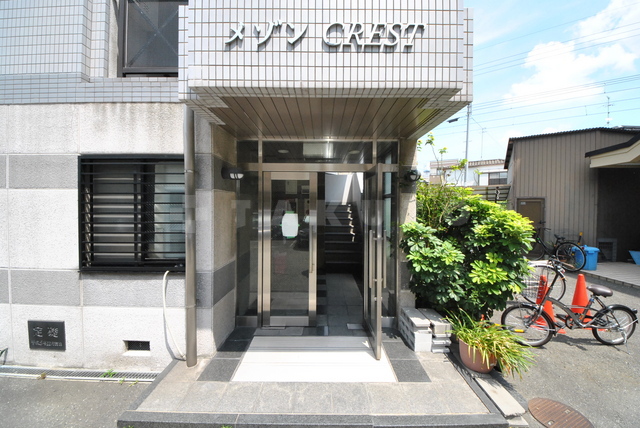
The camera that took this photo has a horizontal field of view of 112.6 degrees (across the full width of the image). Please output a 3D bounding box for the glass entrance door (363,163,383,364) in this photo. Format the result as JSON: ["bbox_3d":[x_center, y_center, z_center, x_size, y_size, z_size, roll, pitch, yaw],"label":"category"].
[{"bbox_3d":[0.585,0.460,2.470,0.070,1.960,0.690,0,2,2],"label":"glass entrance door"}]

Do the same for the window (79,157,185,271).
[{"bbox_3d":[-1.945,0.000,2.245,1.170,1.210,0.110,0,2,2],"label":"window"}]

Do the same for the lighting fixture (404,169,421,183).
[{"bbox_3d":[1.145,-0.475,2.630,0.150,0.150,0.160,0,2,2],"label":"lighting fixture"}]

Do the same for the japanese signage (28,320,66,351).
[{"bbox_3d":[-2.910,1.300,2.280,0.410,0.315,0.025,0,2,2],"label":"japanese signage"}]

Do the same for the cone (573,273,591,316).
[{"bbox_3d":[3.790,1.236,3.100,0.370,0.700,0.370,0,2,2],"label":"cone"}]

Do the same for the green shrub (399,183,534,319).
[{"bbox_3d":[1.670,0.420,2.700,1.400,1.620,1.200,0,2,2],"label":"green shrub"}]

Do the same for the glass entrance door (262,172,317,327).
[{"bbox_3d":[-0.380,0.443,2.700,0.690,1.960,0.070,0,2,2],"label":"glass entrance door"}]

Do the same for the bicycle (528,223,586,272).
[{"bbox_3d":[6.040,0.810,5.580,0.570,1.080,1.780,0,2,9],"label":"bicycle"}]

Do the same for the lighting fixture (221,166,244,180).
[{"bbox_3d":[-1.000,-0.465,2.460,0.190,0.160,0.170,0,2,2],"label":"lighting fixture"}]

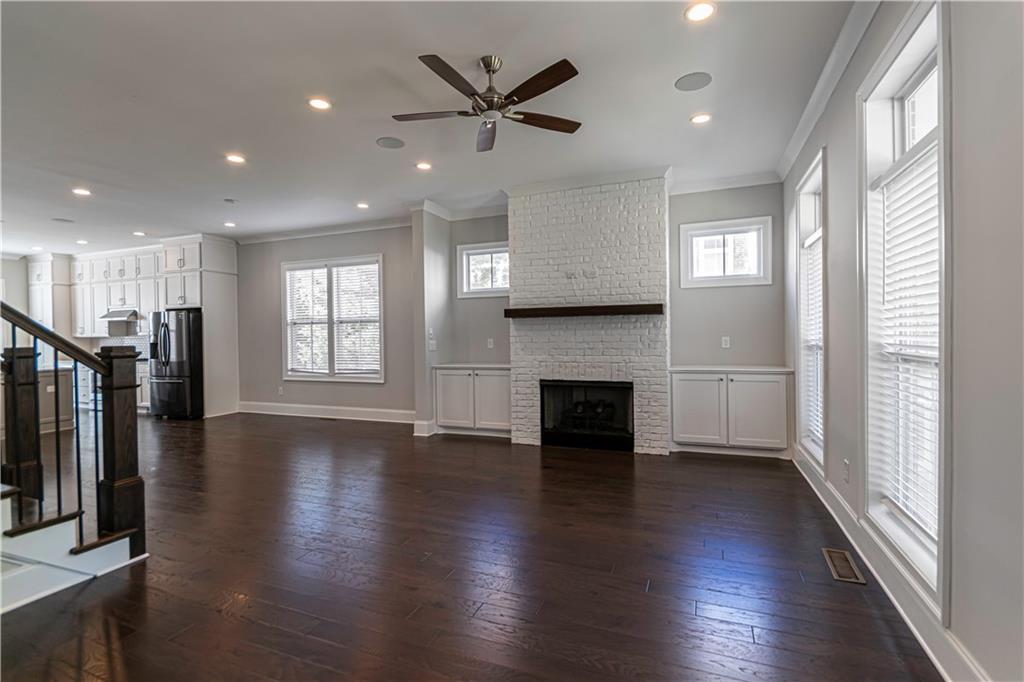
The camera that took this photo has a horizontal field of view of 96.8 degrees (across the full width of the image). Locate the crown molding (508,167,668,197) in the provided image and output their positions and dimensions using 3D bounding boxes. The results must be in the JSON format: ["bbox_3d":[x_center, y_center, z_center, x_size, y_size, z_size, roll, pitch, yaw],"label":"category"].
[{"bbox_3d":[0.761,-1.743,5.027,1.853,0.093,0.103,-1,1,22],"label":"crown molding"}]

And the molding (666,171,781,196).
[{"bbox_3d":[2.391,-1.769,5.148,1.149,0.093,0.103,-1,1,22],"label":"molding"}]

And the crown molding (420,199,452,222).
[{"bbox_3d":[-0.985,-1.741,6.126,0.093,0.088,0.735,-1,1,22],"label":"crown molding"}]

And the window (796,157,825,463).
[{"bbox_3d":[2.587,-0.206,3.843,0.124,2.329,0.911,-1,1,22],"label":"window"}]

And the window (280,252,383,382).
[{"bbox_3d":[-2.885,-0.331,7.350,2.091,1.984,0.103,-1,1,22],"label":"window"}]

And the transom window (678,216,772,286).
[{"bbox_3d":[2.445,-0.996,5.224,0.946,0.747,0.103,0,0,21],"label":"transom window"}]

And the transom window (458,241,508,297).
[{"bbox_3d":[-0.320,-0.976,6.305,0.946,0.747,0.103,0,0,21],"label":"transom window"}]

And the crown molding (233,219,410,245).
[{"bbox_3d":[-2.969,-1.739,7.255,3.981,0.108,0.082,0,0,21],"label":"crown molding"}]

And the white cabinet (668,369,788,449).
[{"bbox_3d":[2.354,0.754,4.974,1.182,0.909,0.505,0,0,21],"label":"white cabinet"}]

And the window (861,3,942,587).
[{"bbox_3d":[1.894,-0.175,2.170,0.124,2.303,0.911,-1,1,22],"label":"window"}]

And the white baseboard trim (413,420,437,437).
[{"bbox_3d":[-1.144,1.141,5.998,0.223,0.192,0.186,-1,1,22],"label":"white baseboard trim"}]

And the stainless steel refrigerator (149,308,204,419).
[{"bbox_3d":[-5.537,0.380,7.891,0.988,1.780,0.849,-1,1,22],"label":"stainless steel refrigerator"}]

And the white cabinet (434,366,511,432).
[{"bbox_3d":[-0.410,0.773,6.055,1.176,0.909,0.505,0,0,21],"label":"white cabinet"}]

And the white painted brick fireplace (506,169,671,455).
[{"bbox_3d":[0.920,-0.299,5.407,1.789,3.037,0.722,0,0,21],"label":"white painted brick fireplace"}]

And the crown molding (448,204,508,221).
[{"bbox_3d":[-0.358,-1.757,6.234,1.176,0.108,0.082,0,0,21],"label":"crown molding"}]

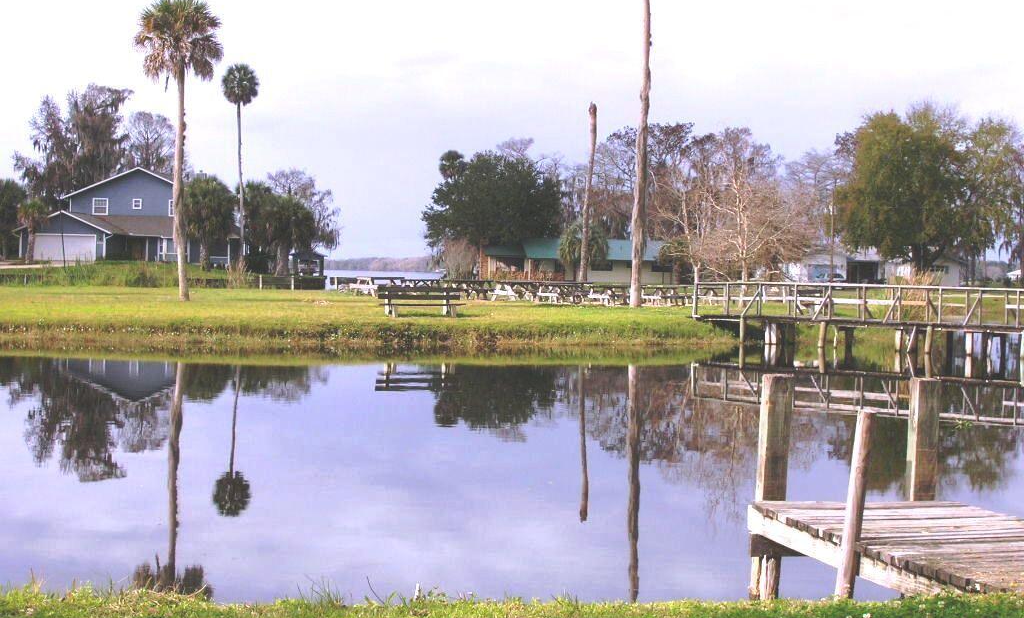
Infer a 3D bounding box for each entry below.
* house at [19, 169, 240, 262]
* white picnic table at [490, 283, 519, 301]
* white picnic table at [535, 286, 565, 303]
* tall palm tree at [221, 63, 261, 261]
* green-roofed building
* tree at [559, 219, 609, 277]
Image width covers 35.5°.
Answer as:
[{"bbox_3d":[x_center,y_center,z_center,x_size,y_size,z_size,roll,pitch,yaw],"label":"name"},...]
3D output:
[{"bbox_3d":[-33.400,-8.380,143.500,18.800,8.310,13.000,1,1,0],"label":"house"},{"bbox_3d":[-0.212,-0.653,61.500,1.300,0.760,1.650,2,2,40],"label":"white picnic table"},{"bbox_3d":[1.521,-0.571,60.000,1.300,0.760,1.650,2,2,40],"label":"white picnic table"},{"bbox_3d":[-22.265,-11.831,131.000,3.150,16.510,3.100,1,1,0],"label":"tall palm tree"},{"bbox_3d":[6.102,-4.655,153.500,17.800,4.210,10.500,1,1,-4],"label":"green-roofed building"},{"bbox_3d":[5.371,-4.301,120.000,3.750,4.840,3.700,1,1,0],"label":"tree"}]

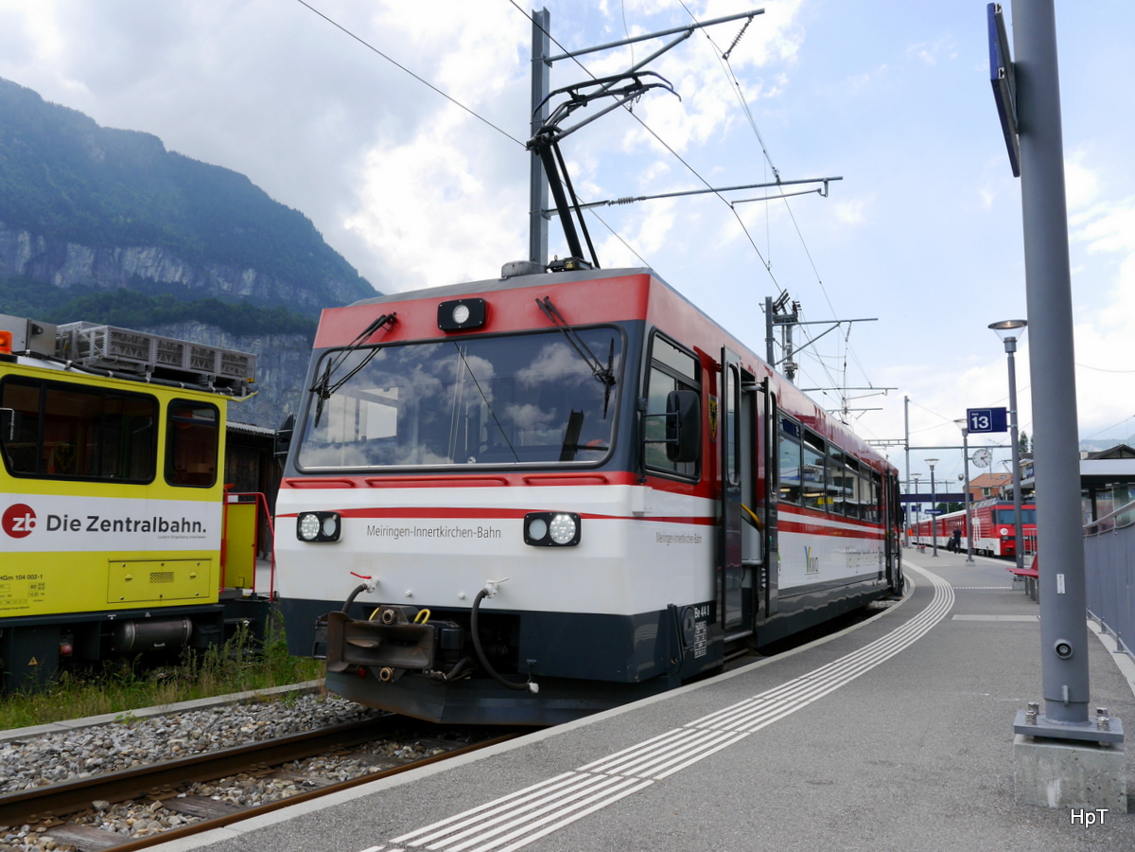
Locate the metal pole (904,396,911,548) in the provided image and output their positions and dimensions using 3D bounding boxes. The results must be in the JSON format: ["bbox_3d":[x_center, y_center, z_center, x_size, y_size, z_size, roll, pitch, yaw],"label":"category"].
[{"bbox_3d":[26.812,3.610,72.241,0.260,12.000,0.260,1,-7,0],"label":"metal pole"}]

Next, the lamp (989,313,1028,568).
[{"bbox_3d":[9.201,0.401,18.921,0.800,5.330,0.800,1,-7,0],"label":"lamp"}]

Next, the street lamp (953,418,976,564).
[{"bbox_3d":[15.134,2.459,34.658,0.800,5.450,0.800,1,-7,0],"label":"street lamp"}]

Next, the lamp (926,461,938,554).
[{"bbox_3d":[20.102,4.483,50.352,0.800,5.300,0.800,1,-7,0],"label":"lamp"}]

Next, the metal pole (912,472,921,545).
[{"bbox_3d":[25.109,6.125,65.823,0.200,5.270,0.200,1,-7,0],"label":"metal pole"}]

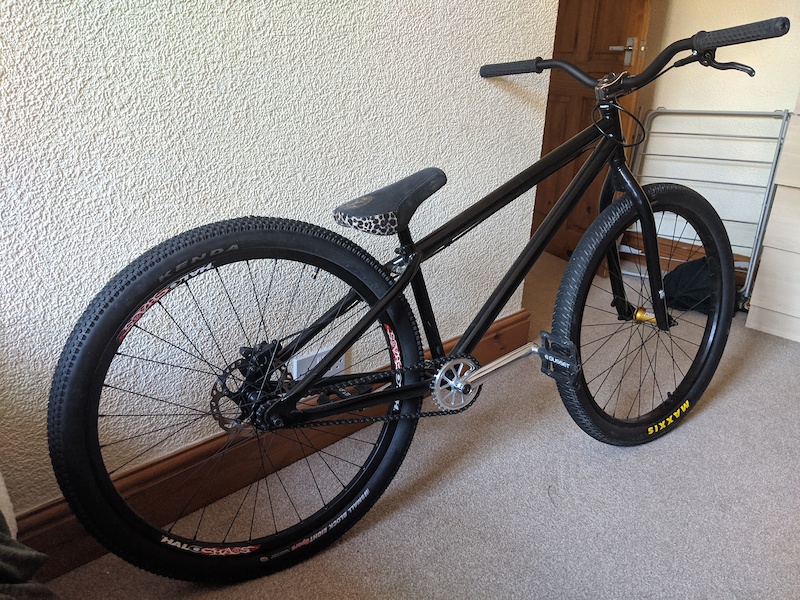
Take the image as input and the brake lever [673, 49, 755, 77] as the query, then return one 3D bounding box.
[{"bbox_3d":[0.576,-0.438,1.160,0.055,0.052,0.143,-12,24,-35],"label":"brake lever"}]

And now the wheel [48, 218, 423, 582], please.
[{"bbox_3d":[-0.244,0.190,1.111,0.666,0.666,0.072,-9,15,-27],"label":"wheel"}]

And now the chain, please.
[{"bbox_3d":[-0.032,0.194,1.174,0.455,0.122,0.016,-7,14,-28],"label":"chain"}]

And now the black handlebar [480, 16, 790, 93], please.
[{"bbox_3d":[0.446,-0.503,1.349,0.088,0.088,0.773,-10,17,-31],"label":"black handlebar"}]

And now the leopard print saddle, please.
[{"bbox_3d":[-0.001,-0.179,1.167,0.240,0.072,0.132,-29,23,-21],"label":"leopard print saddle"}]

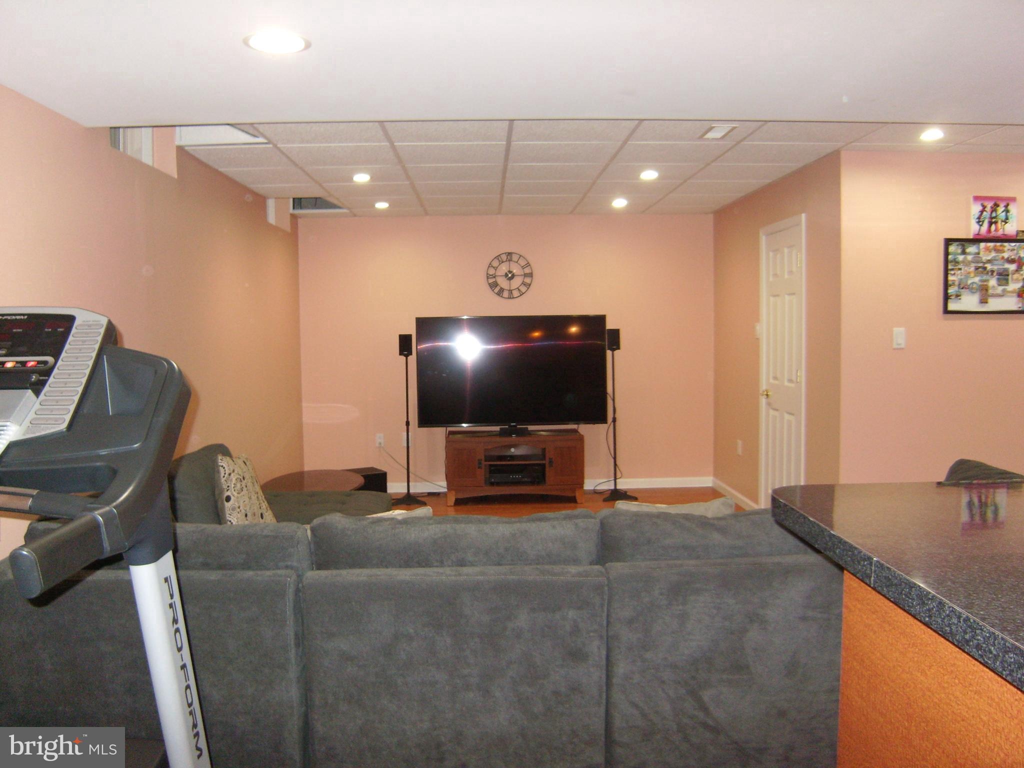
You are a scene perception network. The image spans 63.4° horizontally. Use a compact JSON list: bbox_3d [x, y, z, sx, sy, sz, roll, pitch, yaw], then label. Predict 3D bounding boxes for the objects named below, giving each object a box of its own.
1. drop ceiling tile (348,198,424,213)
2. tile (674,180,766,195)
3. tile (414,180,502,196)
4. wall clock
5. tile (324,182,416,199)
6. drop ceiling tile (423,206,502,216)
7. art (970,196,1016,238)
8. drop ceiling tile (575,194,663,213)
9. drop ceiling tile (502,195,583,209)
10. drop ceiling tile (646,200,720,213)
[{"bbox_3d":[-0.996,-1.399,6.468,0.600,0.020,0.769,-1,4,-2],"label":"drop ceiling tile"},{"bbox_3d":[1.435,-1.386,5.824,0.570,0.020,0.600,-1,4,-2],"label":"tile"},{"bbox_3d":[-0.363,-1.353,5.768,0.600,0.020,0.600,-1,4,-2],"label":"tile"},{"bbox_3d":[-0.021,-0.936,7.137,0.400,0.400,0.030,-1,4,-2],"label":"wall clock"},{"bbox_3d":[-0.969,-1.342,5.749,0.600,0.020,0.600,-1,4,-2],"label":"tile"},{"bbox_3d":[-0.398,-1.426,6.838,0.600,0.020,0.375,-1,4,-2],"label":"drop ceiling tile"},{"bbox_3d":[2.680,-0.927,4.605,0.240,0.235,0.025,-1,4,-2],"label":"art"},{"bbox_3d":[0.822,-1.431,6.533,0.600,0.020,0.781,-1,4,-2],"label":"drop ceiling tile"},{"bbox_3d":[0.219,-1.423,6.429,0.605,0.020,0.605,-1,4,-2],"label":"drop ceiling tile"},{"bbox_3d":[1.407,-1.458,6.895,0.585,0.020,0.375,-1,4,-2],"label":"drop ceiling tile"}]

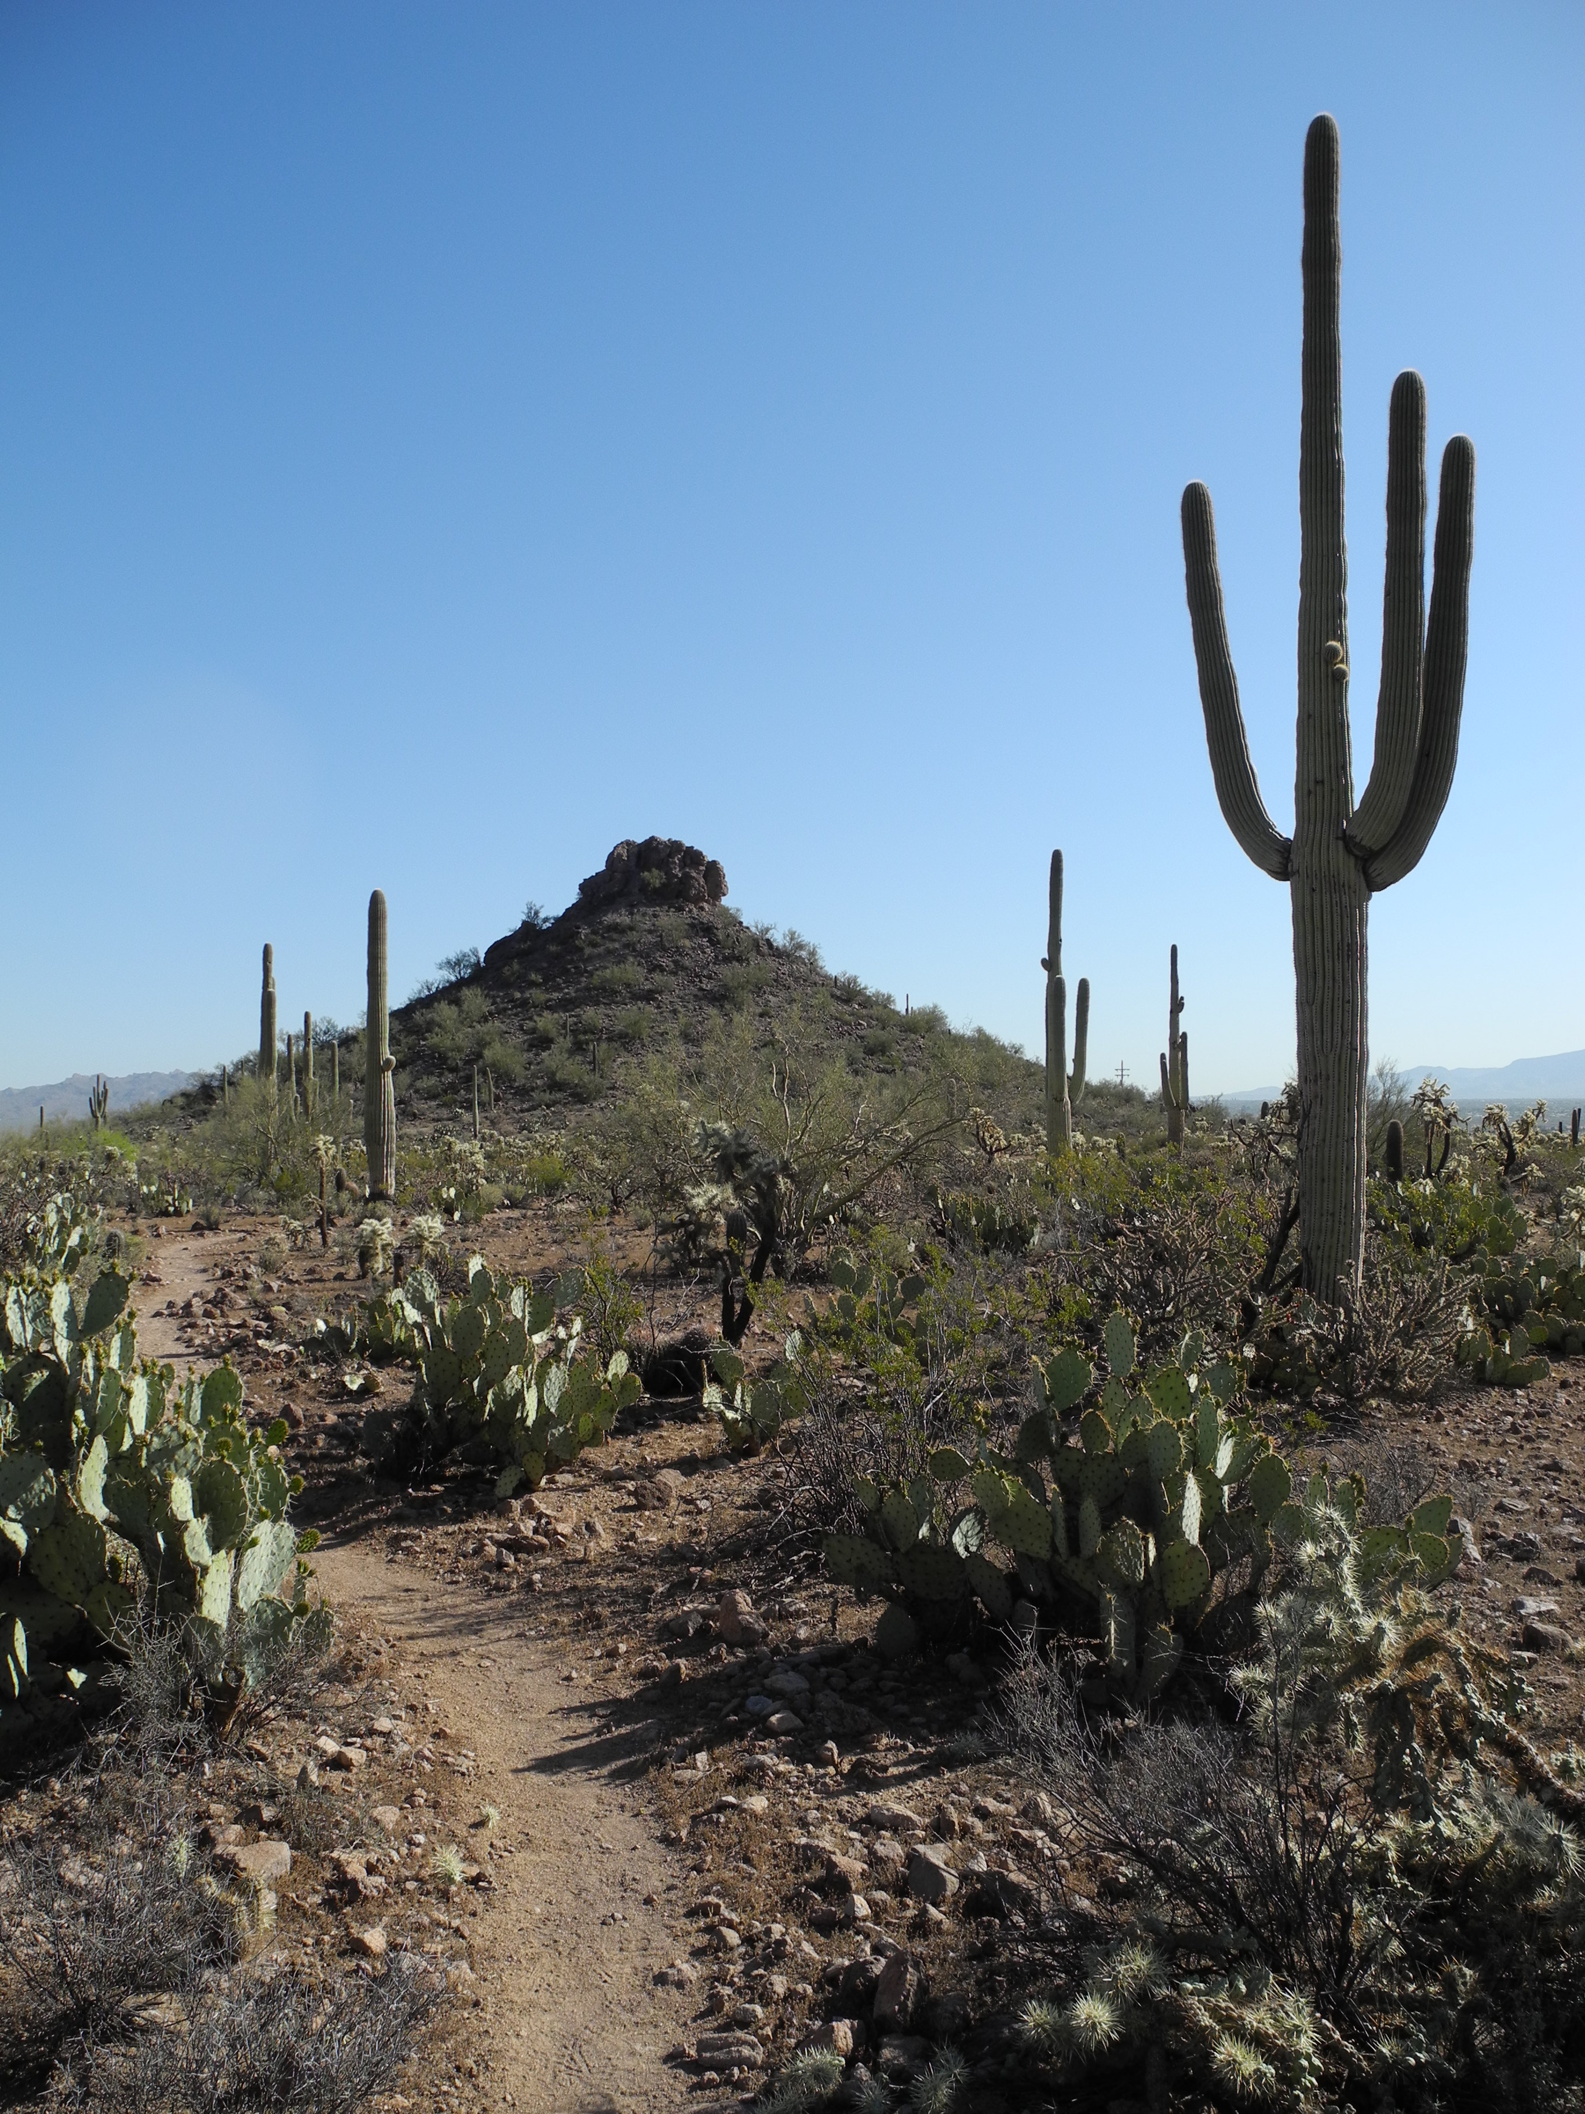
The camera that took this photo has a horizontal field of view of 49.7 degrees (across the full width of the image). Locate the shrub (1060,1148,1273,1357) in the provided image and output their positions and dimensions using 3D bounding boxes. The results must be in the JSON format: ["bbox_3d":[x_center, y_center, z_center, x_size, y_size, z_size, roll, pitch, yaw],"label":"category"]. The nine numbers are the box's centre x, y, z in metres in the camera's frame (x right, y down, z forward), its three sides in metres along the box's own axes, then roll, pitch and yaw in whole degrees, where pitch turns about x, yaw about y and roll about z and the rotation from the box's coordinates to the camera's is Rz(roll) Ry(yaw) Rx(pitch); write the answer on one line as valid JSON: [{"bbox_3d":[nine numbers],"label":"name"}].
[{"bbox_3d":[2.510,1.316,11.500,1.420,1.400,1.300,0,-1,0],"label":"shrub"}]

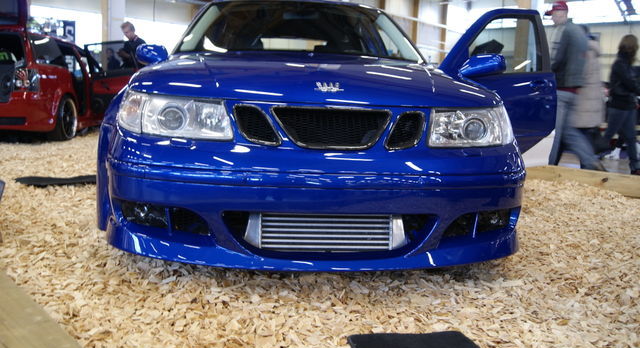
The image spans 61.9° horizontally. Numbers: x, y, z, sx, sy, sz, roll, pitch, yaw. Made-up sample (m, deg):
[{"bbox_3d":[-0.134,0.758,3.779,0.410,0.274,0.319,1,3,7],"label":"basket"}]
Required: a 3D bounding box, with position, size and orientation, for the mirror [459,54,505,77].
[{"bbox_3d":[1.024,-0.677,3.364,0.170,0.150,0.250,-3,11,-27],"label":"mirror"}]

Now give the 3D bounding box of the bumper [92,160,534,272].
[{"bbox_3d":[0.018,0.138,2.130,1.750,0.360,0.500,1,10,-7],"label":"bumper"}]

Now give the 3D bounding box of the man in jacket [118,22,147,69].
[{"bbox_3d":[-3.110,-1.673,8.859,0.420,1.680,0.500,-3,11,-30],"label":"man in jacket"}]

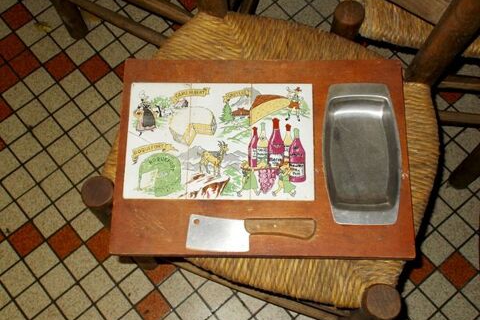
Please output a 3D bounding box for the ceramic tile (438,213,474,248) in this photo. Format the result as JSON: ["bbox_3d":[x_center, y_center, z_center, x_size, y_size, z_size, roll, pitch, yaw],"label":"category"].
[{"bbox_3d":[0.418,0.139,1.186,0.049,0.008,0.049,-39,75,-11],"label":"ceramic tile"}]

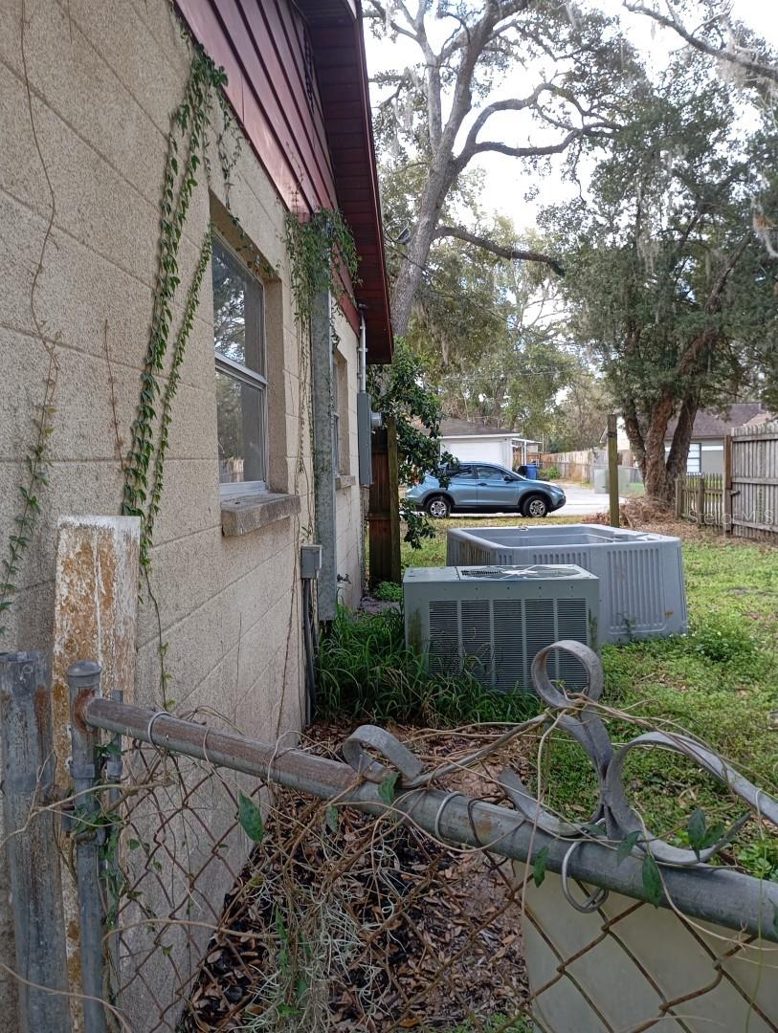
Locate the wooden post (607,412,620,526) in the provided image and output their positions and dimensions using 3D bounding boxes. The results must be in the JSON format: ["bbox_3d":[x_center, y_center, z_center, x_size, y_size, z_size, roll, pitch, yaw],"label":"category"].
[{"bbox_3d":[2.588,-0.207,9.675,0.092,1.970,0.092,-2,4,2],"label":"wooden post"}]

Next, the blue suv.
[{"bbox_3d":[2.675,-0.709,22.929,4.530,1.650,1.840,-1,4,8],"label":"blue suv"}]

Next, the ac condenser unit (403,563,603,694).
[{"bbox_3d":[0.664,0.677,5.153,1.090,0.670,0.720,-1,4,3],"label":"ac condenser unit"}]

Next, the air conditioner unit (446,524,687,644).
[{"bbox_3d":[1.429,0.532,7.272,1.620,0.755,1.860,-2,4,-8],"label":"air conditioner unit"}]

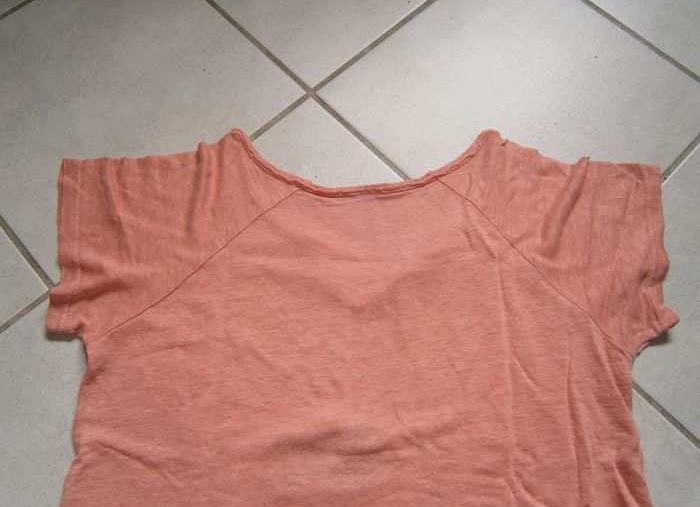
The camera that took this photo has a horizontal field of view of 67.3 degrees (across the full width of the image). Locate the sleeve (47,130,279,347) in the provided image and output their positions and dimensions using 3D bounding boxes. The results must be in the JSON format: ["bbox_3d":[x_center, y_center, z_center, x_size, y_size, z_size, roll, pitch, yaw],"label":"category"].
[{"bbox_3d":[-0.171,-0.027,0.506,0.243,0.030,0.205,-7,70,-3],"label":"sleeve"}]

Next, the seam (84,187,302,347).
[{"bbox_3d":[-0.140,0.011,0.493,0.236,0.014,0.018,-38,74,-13],"label":"seam"}]

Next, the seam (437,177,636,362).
[{"bbox_3d":[0.170,0.007,0.495,0.018,0.014,0.242,-40,75,-14],"label":"seam"}]

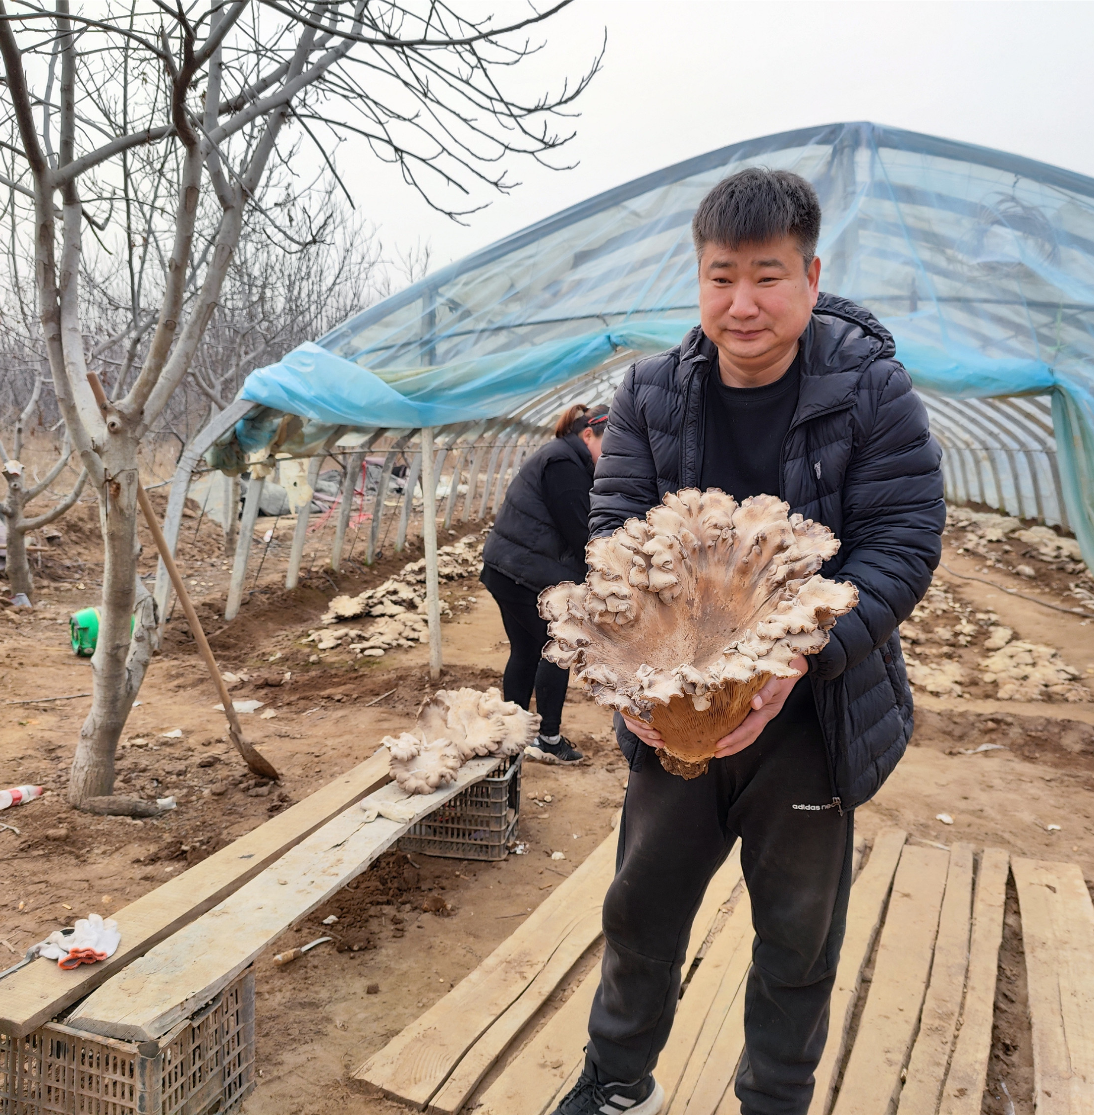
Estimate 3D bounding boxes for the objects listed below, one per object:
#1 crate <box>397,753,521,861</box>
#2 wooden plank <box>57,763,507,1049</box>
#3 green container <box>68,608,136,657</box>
[{"bbox_3d":[-0.351,0.817,3.490,0.510,0.258,0.314,2,7,10],"label":"crate"},{"bbox_3d":[-0.528,0.773,2.694,0.193,0.030,1.710,3,7,19],"label":"wooden plank"},{"bbox_3d":[-2.672,0.453,6.185,0.320,0.285,0.285,-4,9,-35],"label":"green container"}]

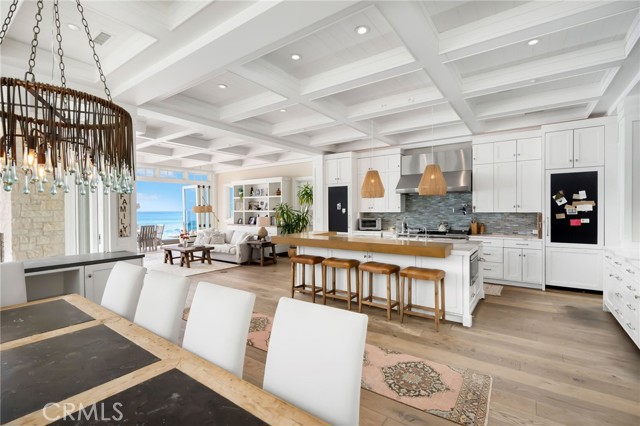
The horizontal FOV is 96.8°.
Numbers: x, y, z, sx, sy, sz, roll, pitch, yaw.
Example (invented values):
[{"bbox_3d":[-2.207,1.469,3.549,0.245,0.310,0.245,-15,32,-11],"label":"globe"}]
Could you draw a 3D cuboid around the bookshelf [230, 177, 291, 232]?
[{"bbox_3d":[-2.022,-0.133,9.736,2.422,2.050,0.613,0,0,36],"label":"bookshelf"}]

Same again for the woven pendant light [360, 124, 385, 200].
[{"bbox_3d":[0.991,-0.994,5.286,0.432,1.457,0.432,0,0,0],"label":"woven pendant light"}]

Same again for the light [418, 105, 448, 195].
[{"bbox_3d":[1.675,-0.927,4.219,0.400,1.342,0.400,0,0,35],"label":"light"}]

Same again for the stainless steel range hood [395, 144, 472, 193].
[{"bbox_3d":[2.551,-0.927,6.359,1.500,1.000,0.650,0,0,35],"label":"stainless steel range hood"}]

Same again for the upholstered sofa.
[{"bbox_3d":[-2.801,0.946,8.571,2.322,0.834,0.874,0,0,36],"label":"upholstered sofa"}]

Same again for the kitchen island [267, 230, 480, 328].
[{"bbox_3d":[0.914,0.875,4.563,2.844,1.005,1.749,0,0,36],"label":"kitchen island"}]

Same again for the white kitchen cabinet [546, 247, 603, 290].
[{"bbox_3d":[4.438,0.930,5.026,0.740,0.678,0.600,0,0,35],"label":"white kitchen cabinet"}]

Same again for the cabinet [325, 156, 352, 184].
[{"bbox_3d":[0.633,-1.093,7.707,0.790,0.700,0.620,0,0,35],"label":"cabinet"}]

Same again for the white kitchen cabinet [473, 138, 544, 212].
[{"bbox_3d":[3.743,-0.727,5.745,1.146,1.447,0.342,0,0,36],"label":"white kitchen cabinet"}]

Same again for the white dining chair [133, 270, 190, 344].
[{"bbox_3d":[-1.141,0.898,1.669,0.480,0.970,0.600,0,0,35],"label":"white dining chair"}]

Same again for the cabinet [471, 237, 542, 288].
[{"bbox_3d":[3.661,0.907,5.644,1.156,0.915,0.623,0,0,36],"label":"cabinet"}]

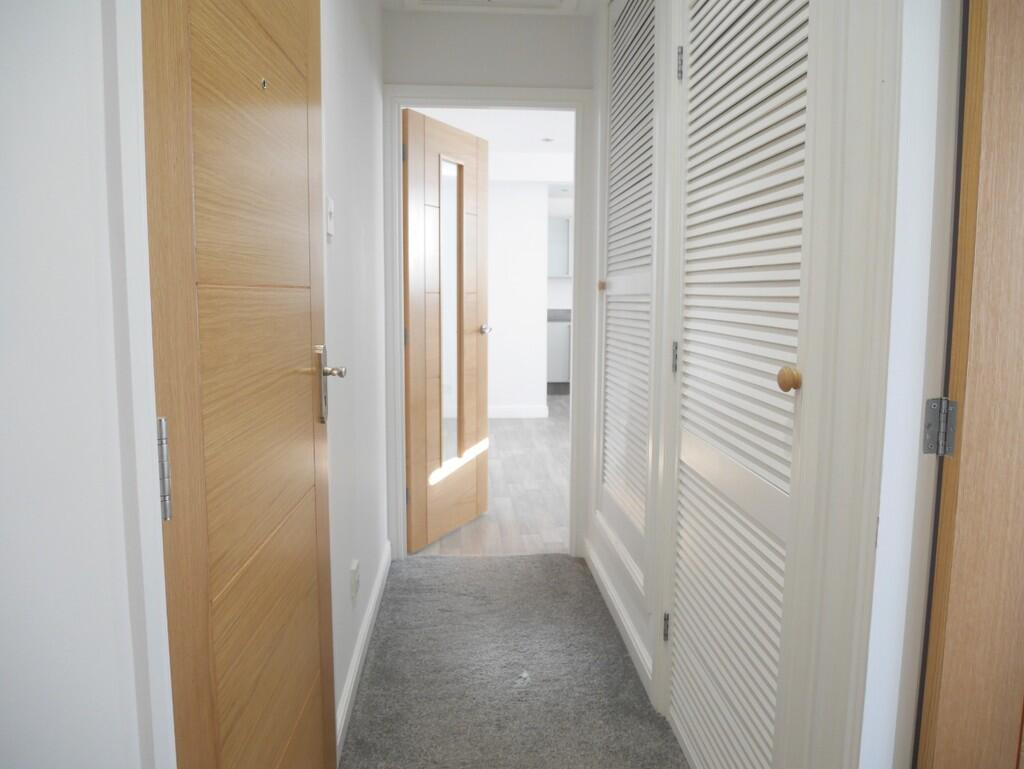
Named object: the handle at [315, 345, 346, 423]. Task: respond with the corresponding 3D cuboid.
[{"bbox_3d":[-0.357,0.002,1.411,0.058,0.157,0.112,0,6,-2],"label":"handle"}]

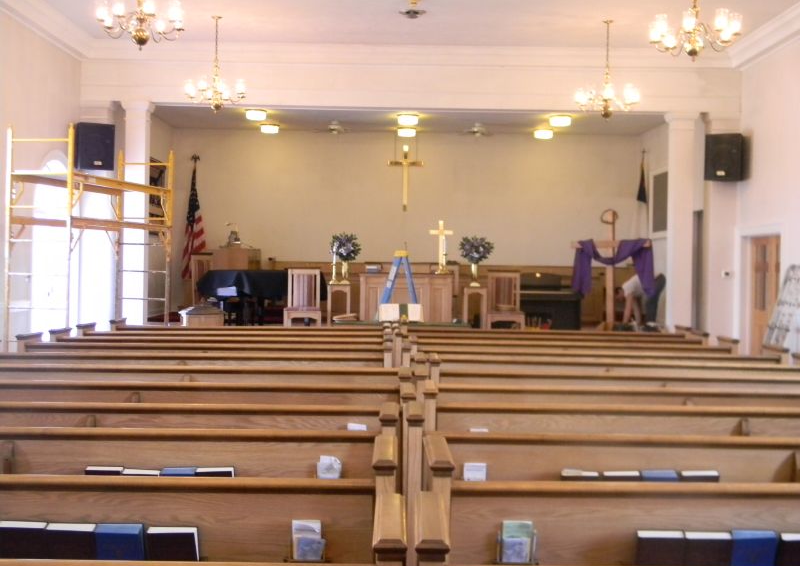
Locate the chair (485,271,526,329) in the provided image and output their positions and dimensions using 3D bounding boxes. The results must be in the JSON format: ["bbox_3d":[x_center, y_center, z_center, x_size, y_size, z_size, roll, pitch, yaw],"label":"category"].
[{"bbox_3d":[1.590,0.375,14.300,0.570,1.100,0.570,1,1,0],"label":"chair"}]

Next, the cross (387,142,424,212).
[{"bbox_3d":[0.102,-1.884,17.000,0.620,1.210,0.070,1,1,0],"label":"cross"}]

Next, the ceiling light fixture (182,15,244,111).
[{"bbox_3d":[-2.438,-2.901,12.553,0.800,1.270,0.800,1,1,0],"label":"ceiling light fixture"}]

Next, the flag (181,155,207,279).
[{"bbox_3d":[-3.547,-1.125,16.273,0.450,2.130,0.350,1,1,0],"label":"flag"}]

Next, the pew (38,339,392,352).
[{"bbox_3d":[-1.700,0.932,8.500,3.260,0.906,0.620,1,1,0],"label":"pew"}]

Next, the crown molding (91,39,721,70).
[{"bbox_3d":[0.175,-3.379,14.006,9.850,0.280,0.300,1,1,0],"label":"crown molding"}]

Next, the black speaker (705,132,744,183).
[{"bbox_3d":[4.759,-1.830,13.874,0.480,0.670,0.400,1,1,28],"label":"black speaker"}]

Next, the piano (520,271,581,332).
[{"bbox_3d":[2.100,0.382,14.950,1.450,1.090,0.620,1,1,0],"label":"piano"}]

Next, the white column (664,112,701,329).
[{"bbox_3d":[4.247,-0.806,14.356,0.420,3.547,0.420,1,1,0],"label":"white column"}]

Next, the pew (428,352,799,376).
[{"bbox_3d":[1.703,1.046,8.072,3.400,0.940,0.600,1,1,0],"label":"pew"}]

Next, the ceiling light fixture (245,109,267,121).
[{"bbox_3d":[-2.455,-2.852,16.154,0.360,0.150,0.360,1,1,0],"label":"ceiling light fixture"}]

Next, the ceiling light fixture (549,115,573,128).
[{"bbox_3d":[2.575,-2.591,15.200,0.340,0.140,0.340,1,1,0],"label":"ceiling light fixture"}]

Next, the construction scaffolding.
[{"bbox_3d":[-3.760,-0.233,11.760,0.820,3.100,2.620,1,1,10],"label":"construction scaffolding"}]

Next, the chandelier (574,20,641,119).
[{"bbox_3d":[2.625,-2.704,12.000,0.810,1.260,0.810,1,1,0],"label":"chandelier"}]

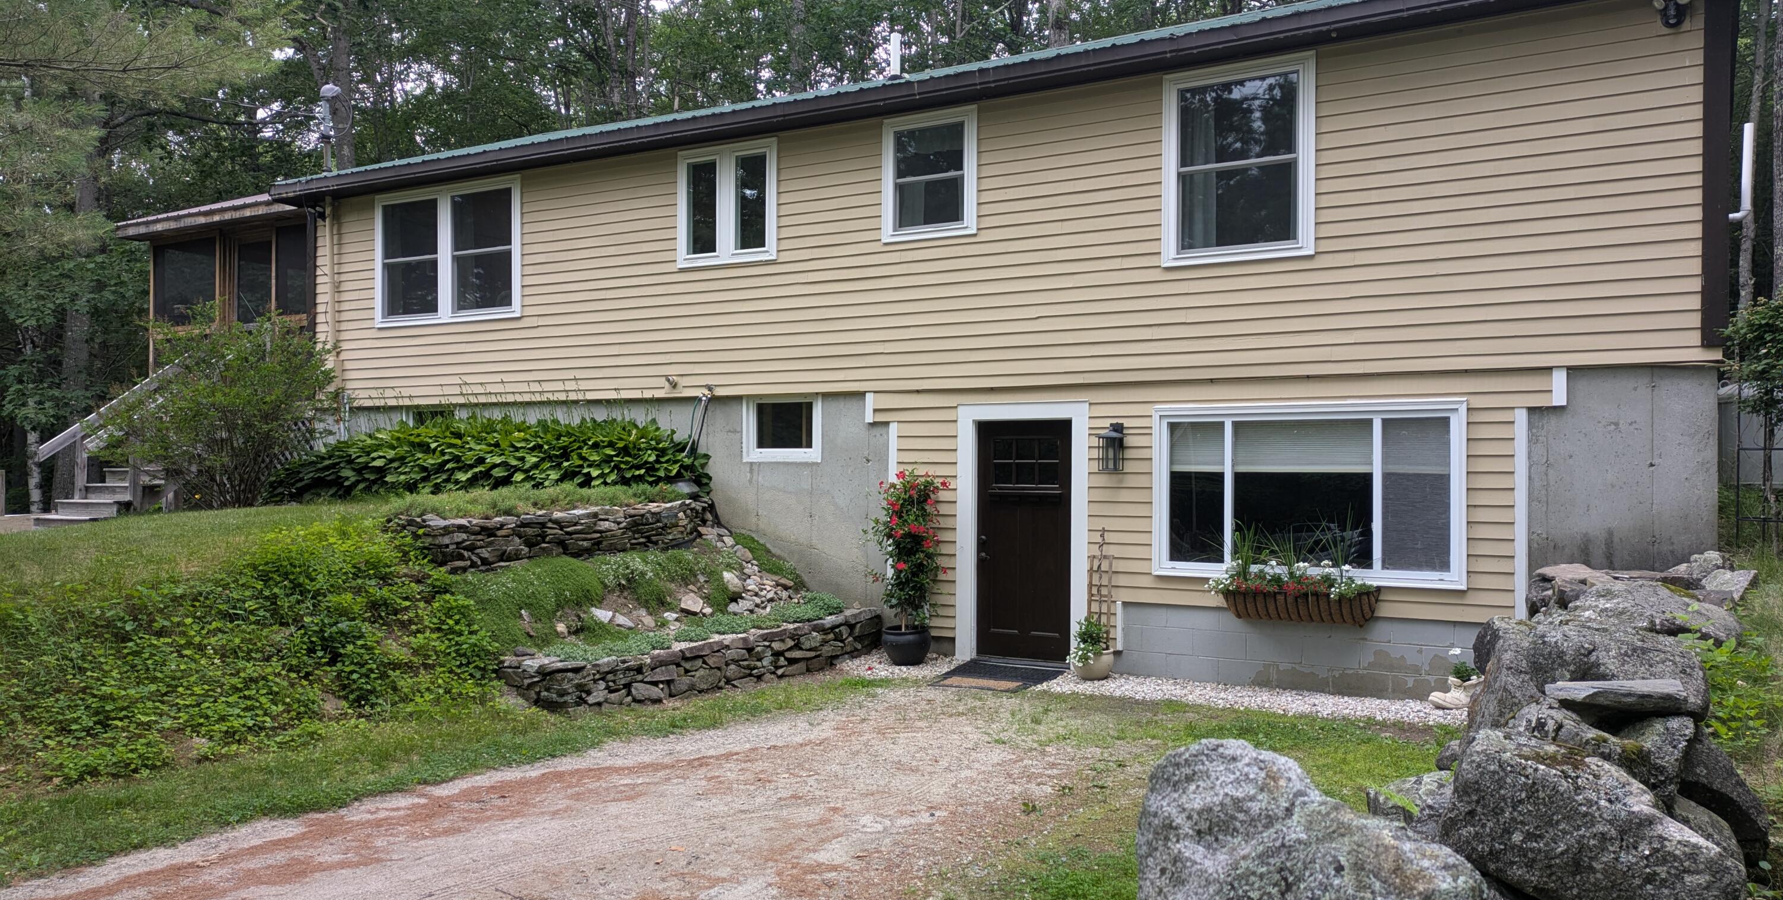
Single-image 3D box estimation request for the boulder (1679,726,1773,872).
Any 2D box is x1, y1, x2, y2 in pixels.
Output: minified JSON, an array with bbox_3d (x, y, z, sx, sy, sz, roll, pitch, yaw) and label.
[{"bbox_3d":[2.709,1.140,4.200,0.350,0.450,0.420,0,-1,33],"label":"boulder"}]

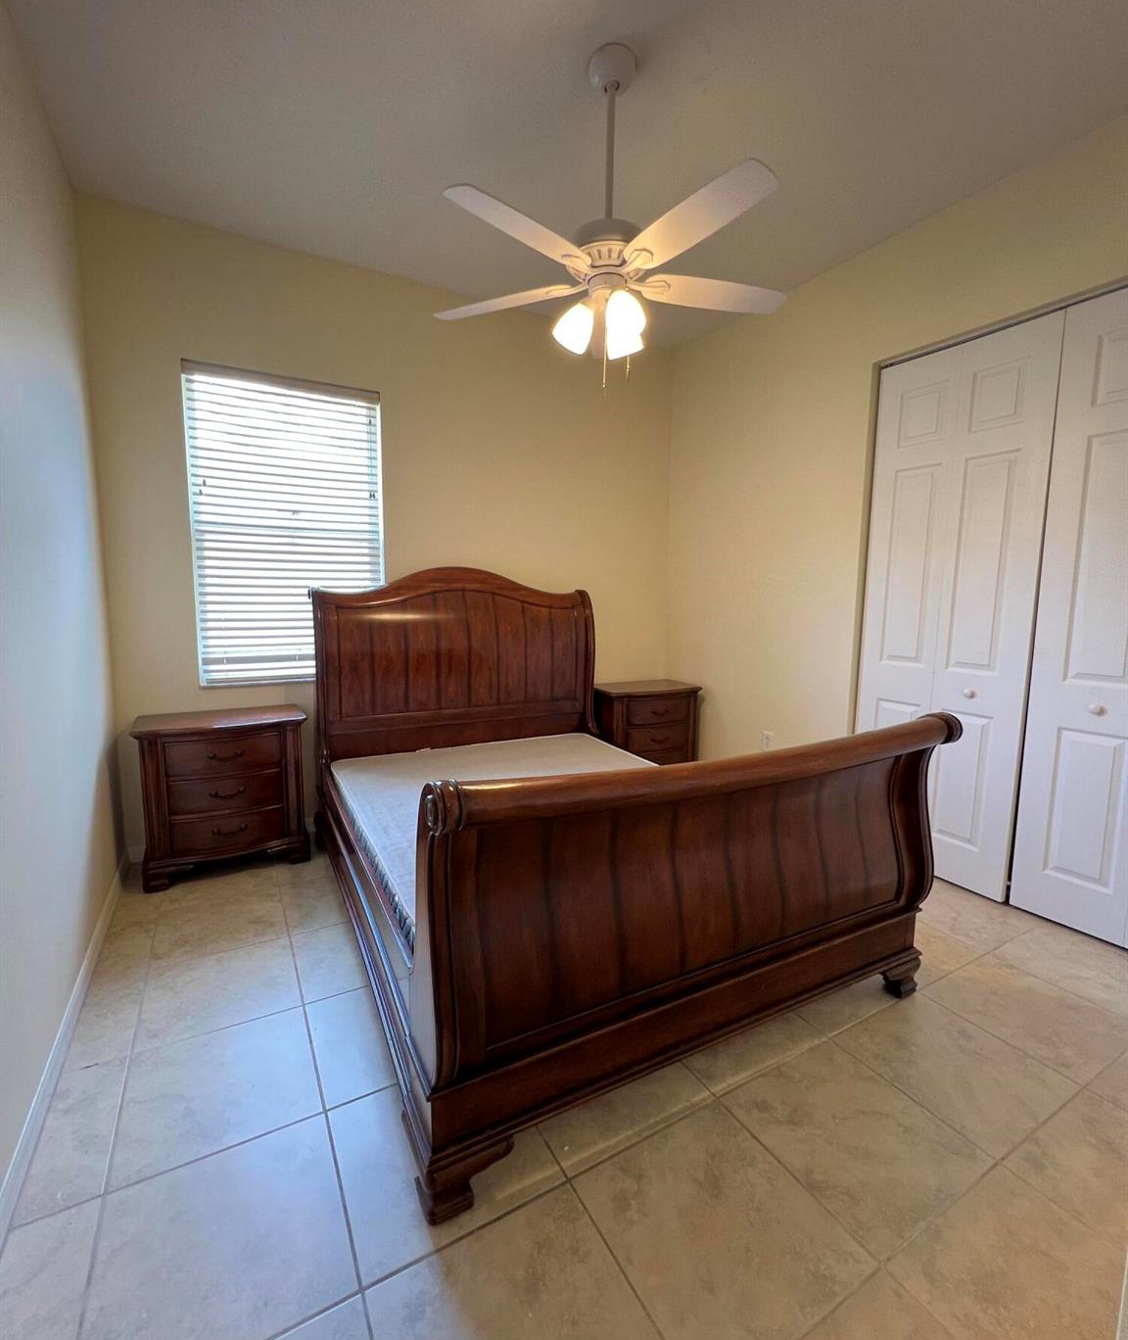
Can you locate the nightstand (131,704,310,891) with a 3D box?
[{"bbox_3d":[-1.680,0.608,2.832,0.717,0.728,0.423,-2,6,-29],"label":"nightstand"}]

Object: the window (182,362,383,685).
[{"bbox_3d":[-1.476,-0.743,3.090,0.951,1.620,0.068,-2,6,-29],"label":"window"}]

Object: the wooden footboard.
[{"bbox_3d":[0.451,0.637,1.583,1.743,0.965,0.287,-2,6,-29],"label":"wooden footboard"}]

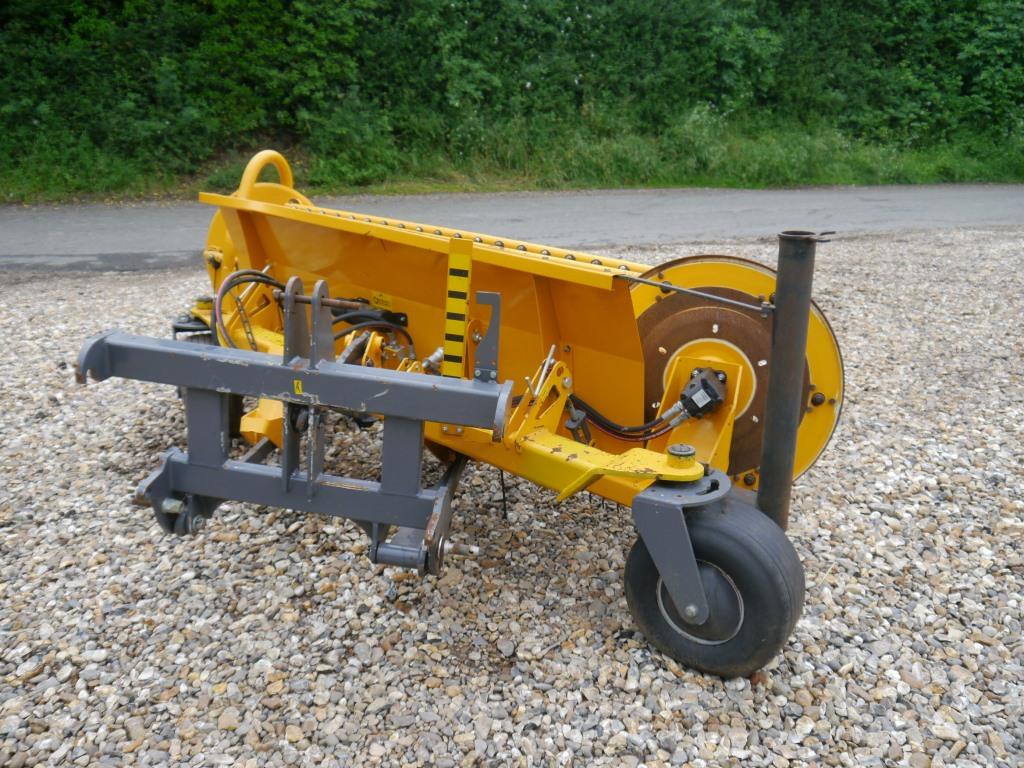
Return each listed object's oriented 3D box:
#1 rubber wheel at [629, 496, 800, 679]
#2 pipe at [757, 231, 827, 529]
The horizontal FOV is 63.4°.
[{"bbox_3d":[0.545,0.543,2.237,0.455,0.455,0.235,12,22,32],"label":"rubber wheel"},{"bbox_3d":[0.760,0.085,2.329,0.093,1.004,0.090,-1,18,0],"label":"pipe"}]

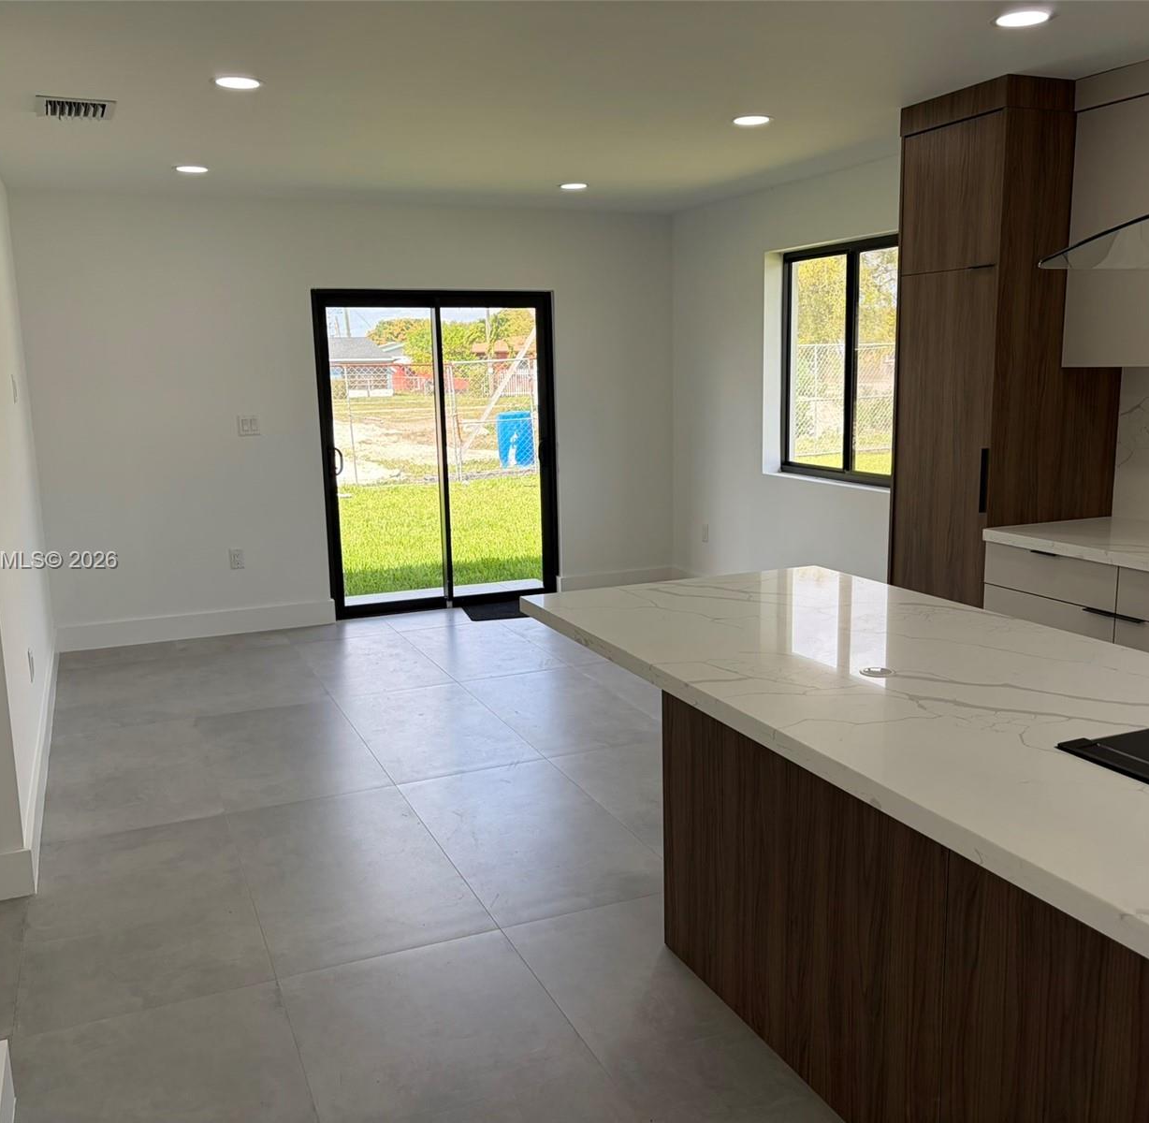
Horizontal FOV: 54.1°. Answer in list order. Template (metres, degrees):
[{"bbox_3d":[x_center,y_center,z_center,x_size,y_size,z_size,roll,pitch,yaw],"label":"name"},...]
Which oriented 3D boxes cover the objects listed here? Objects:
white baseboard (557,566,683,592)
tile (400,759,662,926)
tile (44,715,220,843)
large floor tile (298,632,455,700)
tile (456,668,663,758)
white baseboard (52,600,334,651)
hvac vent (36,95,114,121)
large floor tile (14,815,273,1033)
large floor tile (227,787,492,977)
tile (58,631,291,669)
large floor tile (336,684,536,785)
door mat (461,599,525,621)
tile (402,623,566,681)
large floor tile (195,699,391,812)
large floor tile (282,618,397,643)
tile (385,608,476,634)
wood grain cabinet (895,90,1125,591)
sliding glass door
[{"bbox_3d":[0.285,0.145,7.629,0.855,0.150,0.016,-5,11,-22],"label":"white baseboard"},{"bbox_3d":[-0.157,0.907,3.781,0.604,0.010,1.187,-6,11,-22],"label":"tile"},{"bbox_3d":[-1.756,0.837,4.444,0.614,0.012,1.204,-5,11,-22],"label":"tile"},{"bbox_3d":[-1.087,0.535,5.934,0.604,0.010,1.187,-6,11,-22],"label":"large floor tile"},{"bbox_3d":[-0.058,0.677,5.142,0.614,0.012,1.204,-5,11,-22],"label":"tile"},{"bbox_3d":[-2.170,0.368,6.554,1.532,0.141,0.018,-6,11,-22],"label":"white baseboard"},{"bbox_3d":[-1.784,-1.615,4.028,0.262,0.020,0.345,-5,11,-22],"label":"hvac vent"},{"bbox_3d":[-1.274,1.015,3.318,0.604,0.010,1.187,-6,11,-22],"label":"large floor tile"},{"bbox_3d":[-0.723,0.969,3.583,0.614,0.012,1.204,-5,11,-22],"label":"large floor tile"},{"bbox_3d":[-2.250,0.503,6.380,1.229,0.012,0.393,-5,11,-22],"label":"tile"},{"bbox_3d":[-0.622,0.721,4.857,0.604,0.010,1.187,-6,11,-22],"label":"large floor tile"},{"bbox_3d":[-0.348,0.299,7.089,0.700,0.010,0.420,-4,11,-17],"label":"door mat"},{"bbox_3d":[-0.528,0.481,6.165,0.604,0.010,1.187,-6,11,-22],"label":"tile"},{"bbox_3d":[-1.181,0.775,4.626,0.604,0.010,1.187,-6,11,-22],"label":"large floor tile"},{"bbox_3d":[-1.399,0.410,6.657,0.604,0.010,0.410,-6,11,-22],"label":"large floor tile"},{"bbox_3d":[-0.848,0.364,6.992,0.614,0.012,0.461,-5,11,-22],"label":"tile"},{"bbox_3d":[1.674,-0.499,4.415,0.625,2.487,0.570,-5,11,-22],"label":"wood grain cabinet"},{"bbox_3d":[-0.844,-0.684,7.125,1.525,2.005,0.100,-5,11,-22],"label":"sliding glass door"}]

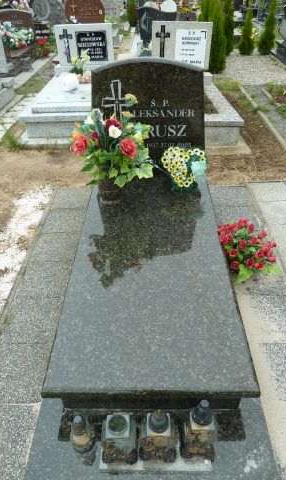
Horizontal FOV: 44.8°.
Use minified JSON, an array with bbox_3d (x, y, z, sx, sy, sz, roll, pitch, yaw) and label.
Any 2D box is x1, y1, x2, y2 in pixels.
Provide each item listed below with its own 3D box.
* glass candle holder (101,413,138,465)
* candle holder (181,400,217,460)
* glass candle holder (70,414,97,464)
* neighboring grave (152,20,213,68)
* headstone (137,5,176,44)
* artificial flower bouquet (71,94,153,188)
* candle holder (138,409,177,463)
[{"bbox_3d":[-0.085,0.744,1.307,0.120,0.150,0.125,0,39,0],"label":"glass candle holder"},{"bbox_3d":[0.200,0.653,1.223,0.122,0.295,0.122,0,38,0],"label":"candle holder"},{"bbox_3d":[-0.200,0.692,1.218,0.080,0.270,0.080,0,38,0],"label":"glass candle holder"},{"bbox_3d":[0.525,-2.631,4.718,0.800,0.565,0.090,0,38,0],"label":"neighboring grave"},{"bbox_3d":[0.245,-3.947,6.388,0.690,0.620,0.120,0,39,0],"label":"headstone"},{"bbox_3d":[-0.179,-0.625,2.172,0.460,0.490,0.400,0,40,1],"label":"artificial flower bouquet"},{"bbox_3d":[0.055,0.675,1.235,0.122,0.245,0.122,0,38,0],"label":"candle holder"}]

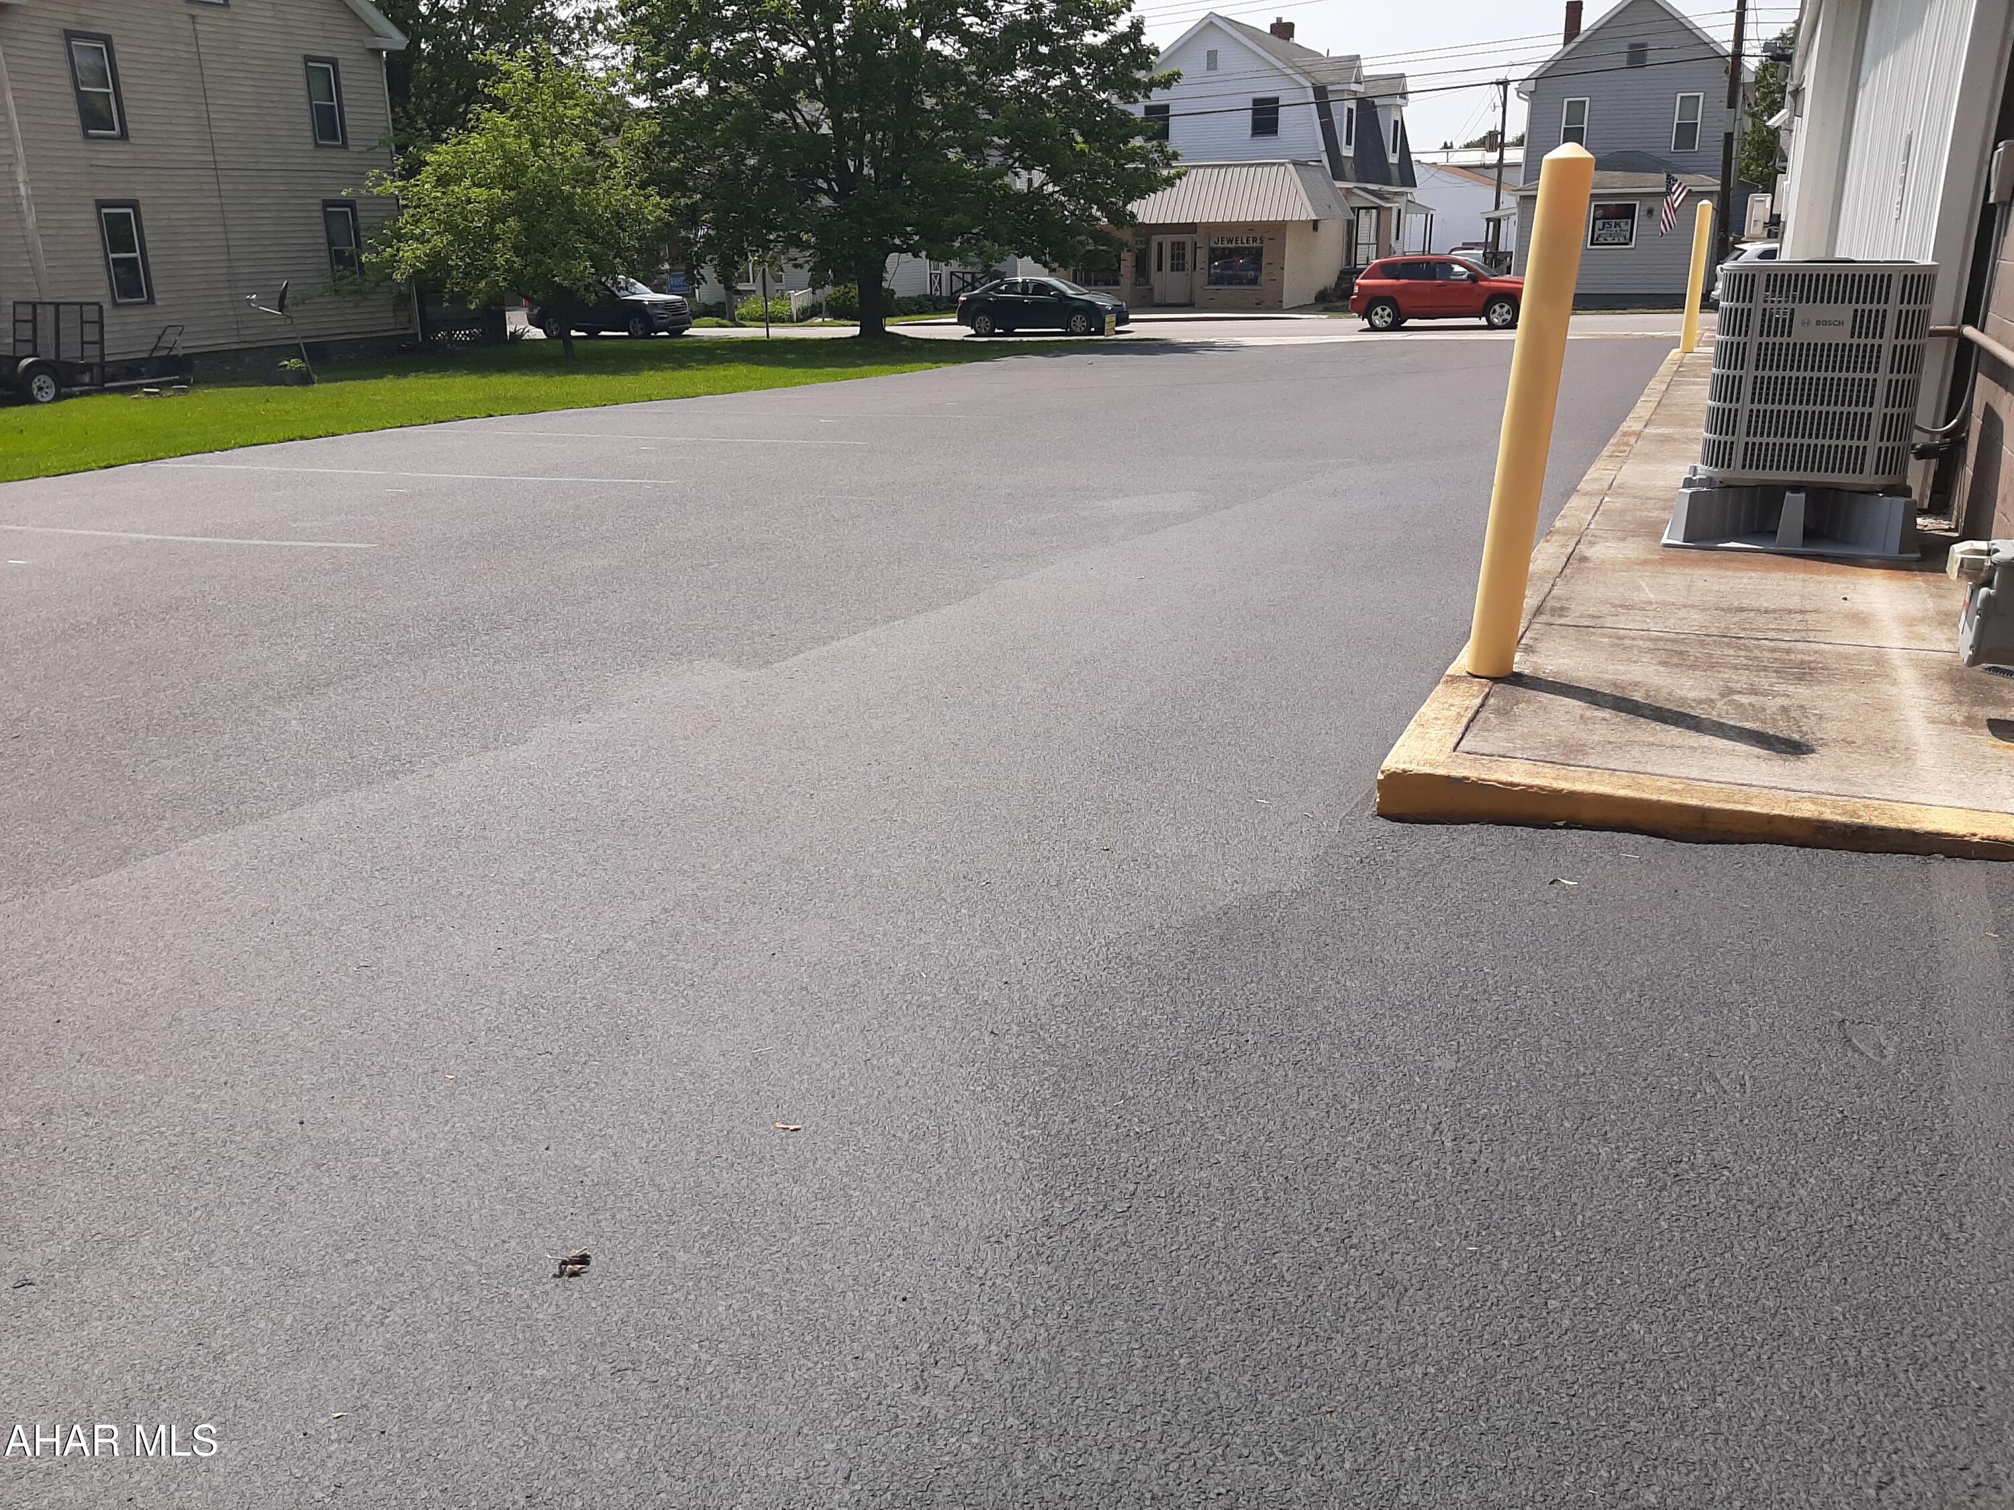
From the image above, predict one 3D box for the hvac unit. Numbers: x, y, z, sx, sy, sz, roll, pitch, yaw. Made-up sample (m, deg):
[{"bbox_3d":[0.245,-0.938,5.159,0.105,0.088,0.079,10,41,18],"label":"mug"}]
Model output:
[{"bbox_3d":[3.336,-1.465,6.304,0.900,1.100,0.900,8,20,23],"label":"hvac unit"}]

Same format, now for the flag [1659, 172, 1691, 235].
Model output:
[{"bbox_3d":[17.640,-14.565,39.950,0.800,1.550,0.300,8,20,23],"label":"flag"}]

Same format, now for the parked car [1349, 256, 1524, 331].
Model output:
[{"bbox_3d":[10.300,-10.820,35.400,4.410,1.650,1.770,7,20,22],"label":"parked car"}]

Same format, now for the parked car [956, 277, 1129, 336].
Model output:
[{"bbox_3d":[0.930,-11.900,40.100,4.640,1.460,1.780,8,20,23],"label":"parked car"}]

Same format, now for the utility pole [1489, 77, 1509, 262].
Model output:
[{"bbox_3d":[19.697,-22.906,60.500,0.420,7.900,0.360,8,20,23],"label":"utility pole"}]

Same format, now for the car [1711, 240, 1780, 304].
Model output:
[{"bbox_3d":[17.507,-10.053,32.148,4.600,1.680,1.840,8,20,23],"label":"car"}]

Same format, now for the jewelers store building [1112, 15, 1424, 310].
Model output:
[{"bbox_3d":[8.021,-19.953,51.461,8.600,8.800,12.800,8,21,25],"label":"jewelers store building"}]

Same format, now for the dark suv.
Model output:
[{"bbox_3d":[-11.550,-13.000,44.000,5.050,1.775,2.000,8,20,23],"label":"dark suv"}]

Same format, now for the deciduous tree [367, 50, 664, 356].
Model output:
[{"bbox_3d":[-8.792,-9.961,27.400,5.100,5.250,5.000,-1,19,0],"label":"deciduous tree"}]

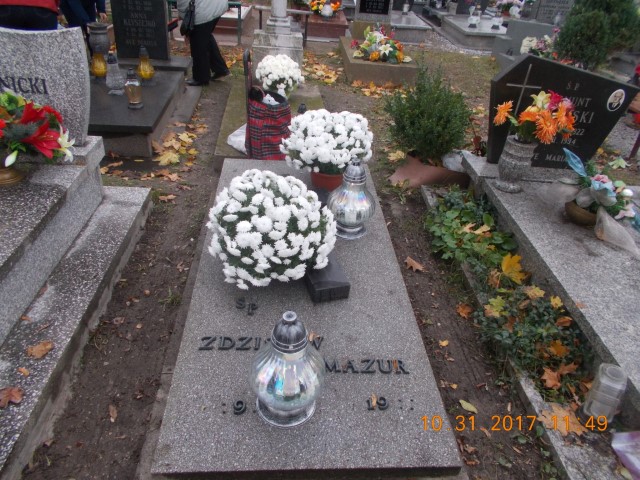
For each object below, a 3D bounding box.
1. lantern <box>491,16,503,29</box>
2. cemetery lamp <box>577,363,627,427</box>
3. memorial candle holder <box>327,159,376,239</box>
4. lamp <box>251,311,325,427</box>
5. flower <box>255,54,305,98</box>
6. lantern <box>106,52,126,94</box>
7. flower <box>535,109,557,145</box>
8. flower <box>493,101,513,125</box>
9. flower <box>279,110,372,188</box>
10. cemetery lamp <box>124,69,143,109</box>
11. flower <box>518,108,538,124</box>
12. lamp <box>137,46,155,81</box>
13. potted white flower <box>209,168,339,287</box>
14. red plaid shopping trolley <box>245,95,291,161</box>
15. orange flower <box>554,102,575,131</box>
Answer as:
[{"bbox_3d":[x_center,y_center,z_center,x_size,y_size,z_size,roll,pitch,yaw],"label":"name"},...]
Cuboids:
[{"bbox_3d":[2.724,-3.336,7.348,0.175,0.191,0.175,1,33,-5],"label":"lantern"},{"bbox_3d":[0.937,0.517,1.592,0.090,0.185,0.090,-3,35,-2],"label":"cemetery lamp"},{"bbox_3d":[0.148,-0.199,2.175,0.220,0.350,0.220,1,35,-5],"label":"memorial candle holder"},{"bbox_3d":[-0.089,0.344,1.364,0.220,0.350,0.220,1,35,-5],"label":"lamp"},{"bbox_3d":[-0.349,-1.350,4.134,0.410,0.400,0.410,1,34,-5],"label":"flower"},{"bbox_3d":[-1.571,-1.282,3.689,0.125,0.285,0.125,1,34,-5],"label":"lantern"},{"bbox_3d":[1.202,-0.605,2.562,0.120,0.165,0.090,-11,37,-21],"label":"flower"},{"bbox_3d":[0.923,-0.644,2.430,0.085,0.120,0.115,10,34,9],"label":"flower"},{"bbox_3d":[0.024,-0.470,2.471,0.459,0.400,0.459,1,34,-5],"label":"flower"},{"bbox_3d":[-1.337,-1.093,3.450,0.122,0.255,0.122,1,33,-5],"label":"cemetery lamp"},{"bbox_3d":[1.050,-0.622,2.420,0.100,0.070,0.100,7,33,4],"label":"flower"},{"bbox_3d":[-1.413,-1.421,3.897,0.142,0.267,0.142,1,33,-5],"label":"lamp"},{"bbox_3d":[-0.183,-0.040,1.818,0.477,0.440,0.477,1,34,-5],"label":"potted white flower"},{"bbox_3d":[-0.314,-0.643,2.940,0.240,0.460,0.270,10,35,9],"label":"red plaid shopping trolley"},{"bbox_3d":[1.329,-0.671,2.612,0.105,0.125,0.090,-22,42,-33],"label":"orange flower"}]

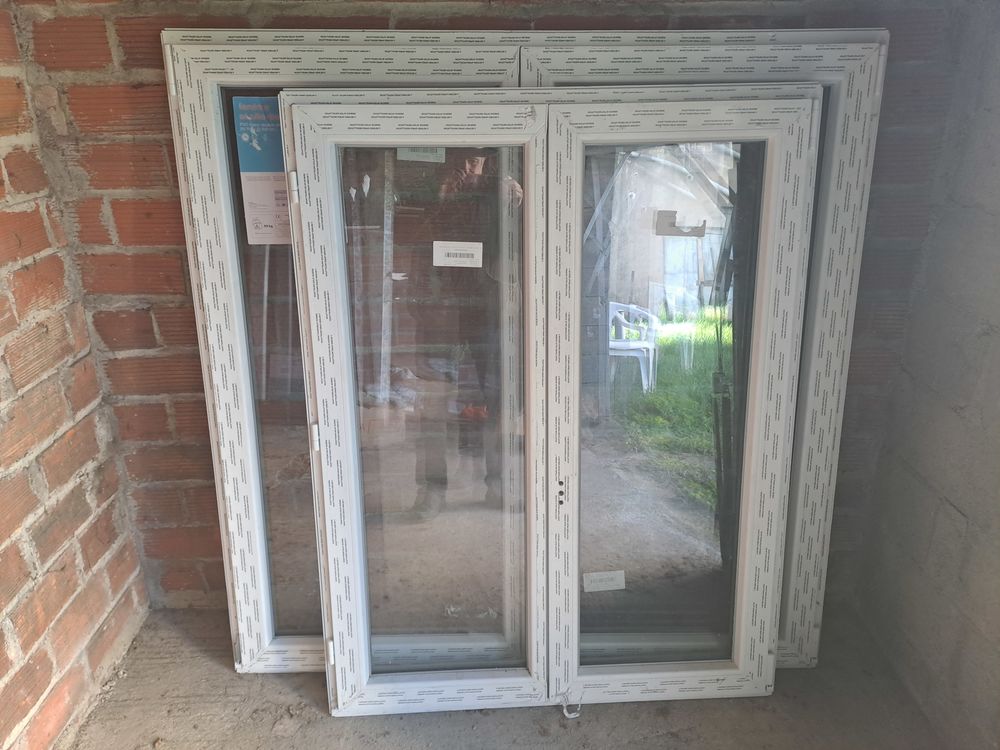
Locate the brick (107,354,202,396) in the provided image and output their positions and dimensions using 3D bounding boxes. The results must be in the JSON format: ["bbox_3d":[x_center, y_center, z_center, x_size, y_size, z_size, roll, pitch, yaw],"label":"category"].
[{"bbox_3d":[-0.797,-0.021,1.762,0.255,0.096,0.120,-1,22,-1],"label":"brick"}]

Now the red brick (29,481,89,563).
[{"bbox_3d":[-1.013,0.317,1.574,0.120,0.087,0.205,-1,22,0],"label":"red brick"}]

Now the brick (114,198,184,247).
[{"bbox_3d":[-0.712,-0.354,1.633,0.255,0.097,0.120,-1,22,-1],"label":"brick"}]

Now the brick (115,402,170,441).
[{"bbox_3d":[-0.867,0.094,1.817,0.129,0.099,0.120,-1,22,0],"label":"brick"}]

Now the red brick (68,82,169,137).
[{"bbox_3d":[-0.761,-0.568,1.547,0.255,0.097,0.120,-1,22,-1],"label":"red brick"}]

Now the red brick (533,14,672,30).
[{"bbox_3d":[0.204,-0.695,1.505,0.263,0.096,0.120,-1,22,0],"label":"red brick"}]

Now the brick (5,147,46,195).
[{"bbox_3d":[-1.010,-0.406,1.447,0.120,0.079,0.130,-1,22,-1],"label":"brick"}]

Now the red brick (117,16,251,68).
[{"bbox_3d":[-0.632,-0.688,1.504,0.266,0.094,0.120,-1,22,-1],"label":"red brick"}]

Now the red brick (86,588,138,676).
[{"bbox_3d":[-1.009,0.623,1.773,0.120,0.078,0.227,-1,22,0],"label":"red brick"}]

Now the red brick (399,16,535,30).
[{"bbox_3d":[-0.072,-0.694,1.511,0.268,0.094,0.120,-1,21,0],"label":"red brick"}]

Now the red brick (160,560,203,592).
[{"bbox_3d":[-0.845,0.510,1.970,0.112,0.097,0.120,-1,22,-1],"label":"red brick"}]

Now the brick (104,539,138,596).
[{"bbox_3d":[-1.004,0.476,1.807,0.120,0.092,0.127,-1,21,0],"label":"brick"}]

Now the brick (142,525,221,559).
[{"bbox_3d":[-0.804,0.416,1.945,0.243,0.095,0.120,-1,22,0],"label":"brick"}]

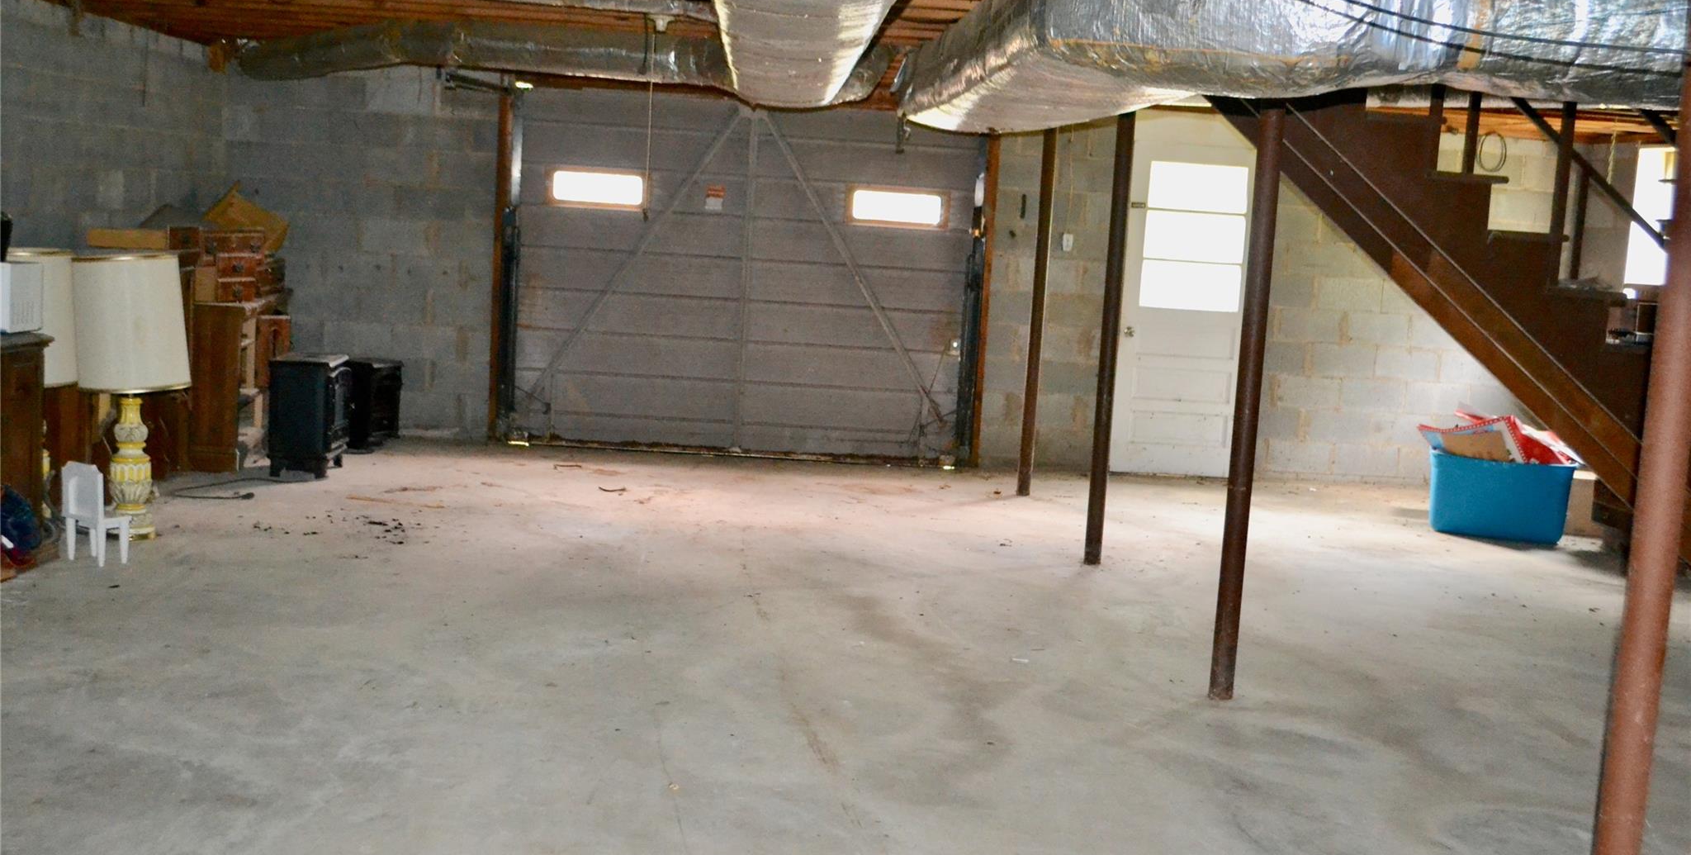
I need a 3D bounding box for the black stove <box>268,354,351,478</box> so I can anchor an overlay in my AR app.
[{"bbox_3d":[-2.725,-0.062,9.301,0.300,0.575,0.520,3,6,-5],"label":"black stove"}]

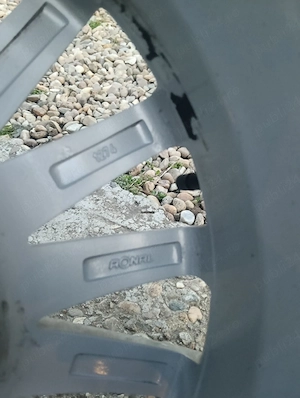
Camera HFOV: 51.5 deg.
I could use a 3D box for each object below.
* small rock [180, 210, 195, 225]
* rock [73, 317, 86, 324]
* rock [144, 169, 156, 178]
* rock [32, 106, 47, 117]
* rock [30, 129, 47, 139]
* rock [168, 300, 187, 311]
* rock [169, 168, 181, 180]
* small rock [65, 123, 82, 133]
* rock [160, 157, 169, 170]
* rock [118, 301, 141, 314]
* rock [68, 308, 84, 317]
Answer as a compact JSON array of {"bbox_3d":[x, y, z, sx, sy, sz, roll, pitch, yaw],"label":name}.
[{"bbox_3d":[0.061,0.030,0.504,0.023,0.017,0.024,0,52,0],"label":"small rock"},{"bbox_3d":[-0.091,0.159,0.404,0.018,0.008,0.012,0,52,0],"label":"rock"},{"bbox_3d":[0.001,-0.044,0.562,0.021,0.015,0.020,0,52,0],"label":"rock"},{"bbox_3d":[-0.256,-0.203,0.723,0.033,0.017,0.031,0,53,0],"label":"rock"},{"bbox_3d":[-0.226,-0.134,0.633,0.034,0.019,0.024,0,52,0],"label":"rock"},{"bbox_3d":[0.041,0.155,0.453,0.025,0.009,0.016,0,53,0],"label":"rock"},{"bbox_3d":[0.045,-0.043,0.562,0.023,0.017,0.025,0,52,0],"label":"rock"},{"bbox_3d":[-0.158,-0.148,0.643,0.037,0.020,0.026,0,52,0],"label":"small rock"},{"bbox_3d":[0.028,-0.065,0.579,0.016,0.016,0.028,23,55,17],"label":"rock"},{"bbox_3d":[-0.030,0.162,0.463,0.032,0.013,0.021,0,45,0],"label":"rock"},{"bbox_3d":[-0.097,0.150,0.411,0.021,0.008,0.013,0,52,0],"label":"rock"}]

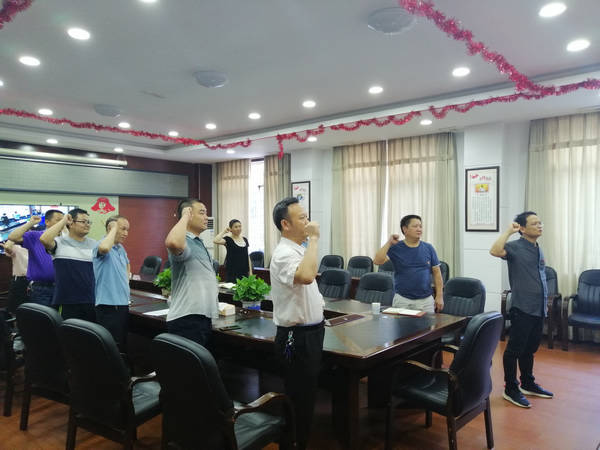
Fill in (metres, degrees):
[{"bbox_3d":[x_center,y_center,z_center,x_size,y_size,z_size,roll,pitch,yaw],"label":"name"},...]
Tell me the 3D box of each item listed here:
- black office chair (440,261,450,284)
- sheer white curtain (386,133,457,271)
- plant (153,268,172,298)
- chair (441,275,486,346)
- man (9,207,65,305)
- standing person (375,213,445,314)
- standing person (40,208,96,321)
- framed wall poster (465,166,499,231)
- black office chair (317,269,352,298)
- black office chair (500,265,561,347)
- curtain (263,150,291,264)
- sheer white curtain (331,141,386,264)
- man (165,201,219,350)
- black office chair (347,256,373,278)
[{"bbox_3d":[1.978,1.073,7.366,0.600,0.970,0.660,0,0,41],"label":"black office chair"},{"bbox_3d":[2.043,-0.011,7.980,1.290,3.040,0.150,0,0,41],"label":"sheer white curtain"},{"bbox_3d":[-1.615,0.734,5.751,0.380,0.400,0.380,0,0,41],"label":"plant"},{"bbox_3d":[1.701,1.085,5.120,0.600,0.970,0.660,0,0,41],"label":"chair"},{"bbox_3d":[-2.674,0.713,4.800,0.450,1.730,0.620,0,0,32],"label":"man"},{"bbox_3d":[1.111,0.730,4.750,0.660,1.680,0.400,0,0,-34],"label":"standing person"},{"bbox_3d":[-2.084,0.719,4.250,0.380,1.720,0.580,0,0,32],"label":"standing person"},{"bbox_3d":[2.739,-0.380,7.042,0.510,0.950,0.030,0,0,41],"label":"framed wall poster"},{"bbox_3d":[0.273,1.082,6.052,0.600,0.970,0.660,0,0,41],"label":"black office chair"},{"bbox_3d":[3.176,1.066,6.392,0.600,0.980,0.630,0,0,41],"label":"black office chair"},{"bbox_3d":[-0.501,0.002,10.019,0.793,2.980,0.160,0,0,41],"label":"curtain"},{"bbox_3d":[1.085,-0.015,8.814,1.270,3.040,0.150,0,0,41],"label":"sheer white curtain"},{"bbox_3d":[-0.742,0.712,3.200,0.360,1.740,0.540,0,0,20],"label":"man"},{"bbox_3d":[0.900,1.058,8.347,0.600,0.980,0.630,0,0,41],"label":"black office chair"}]

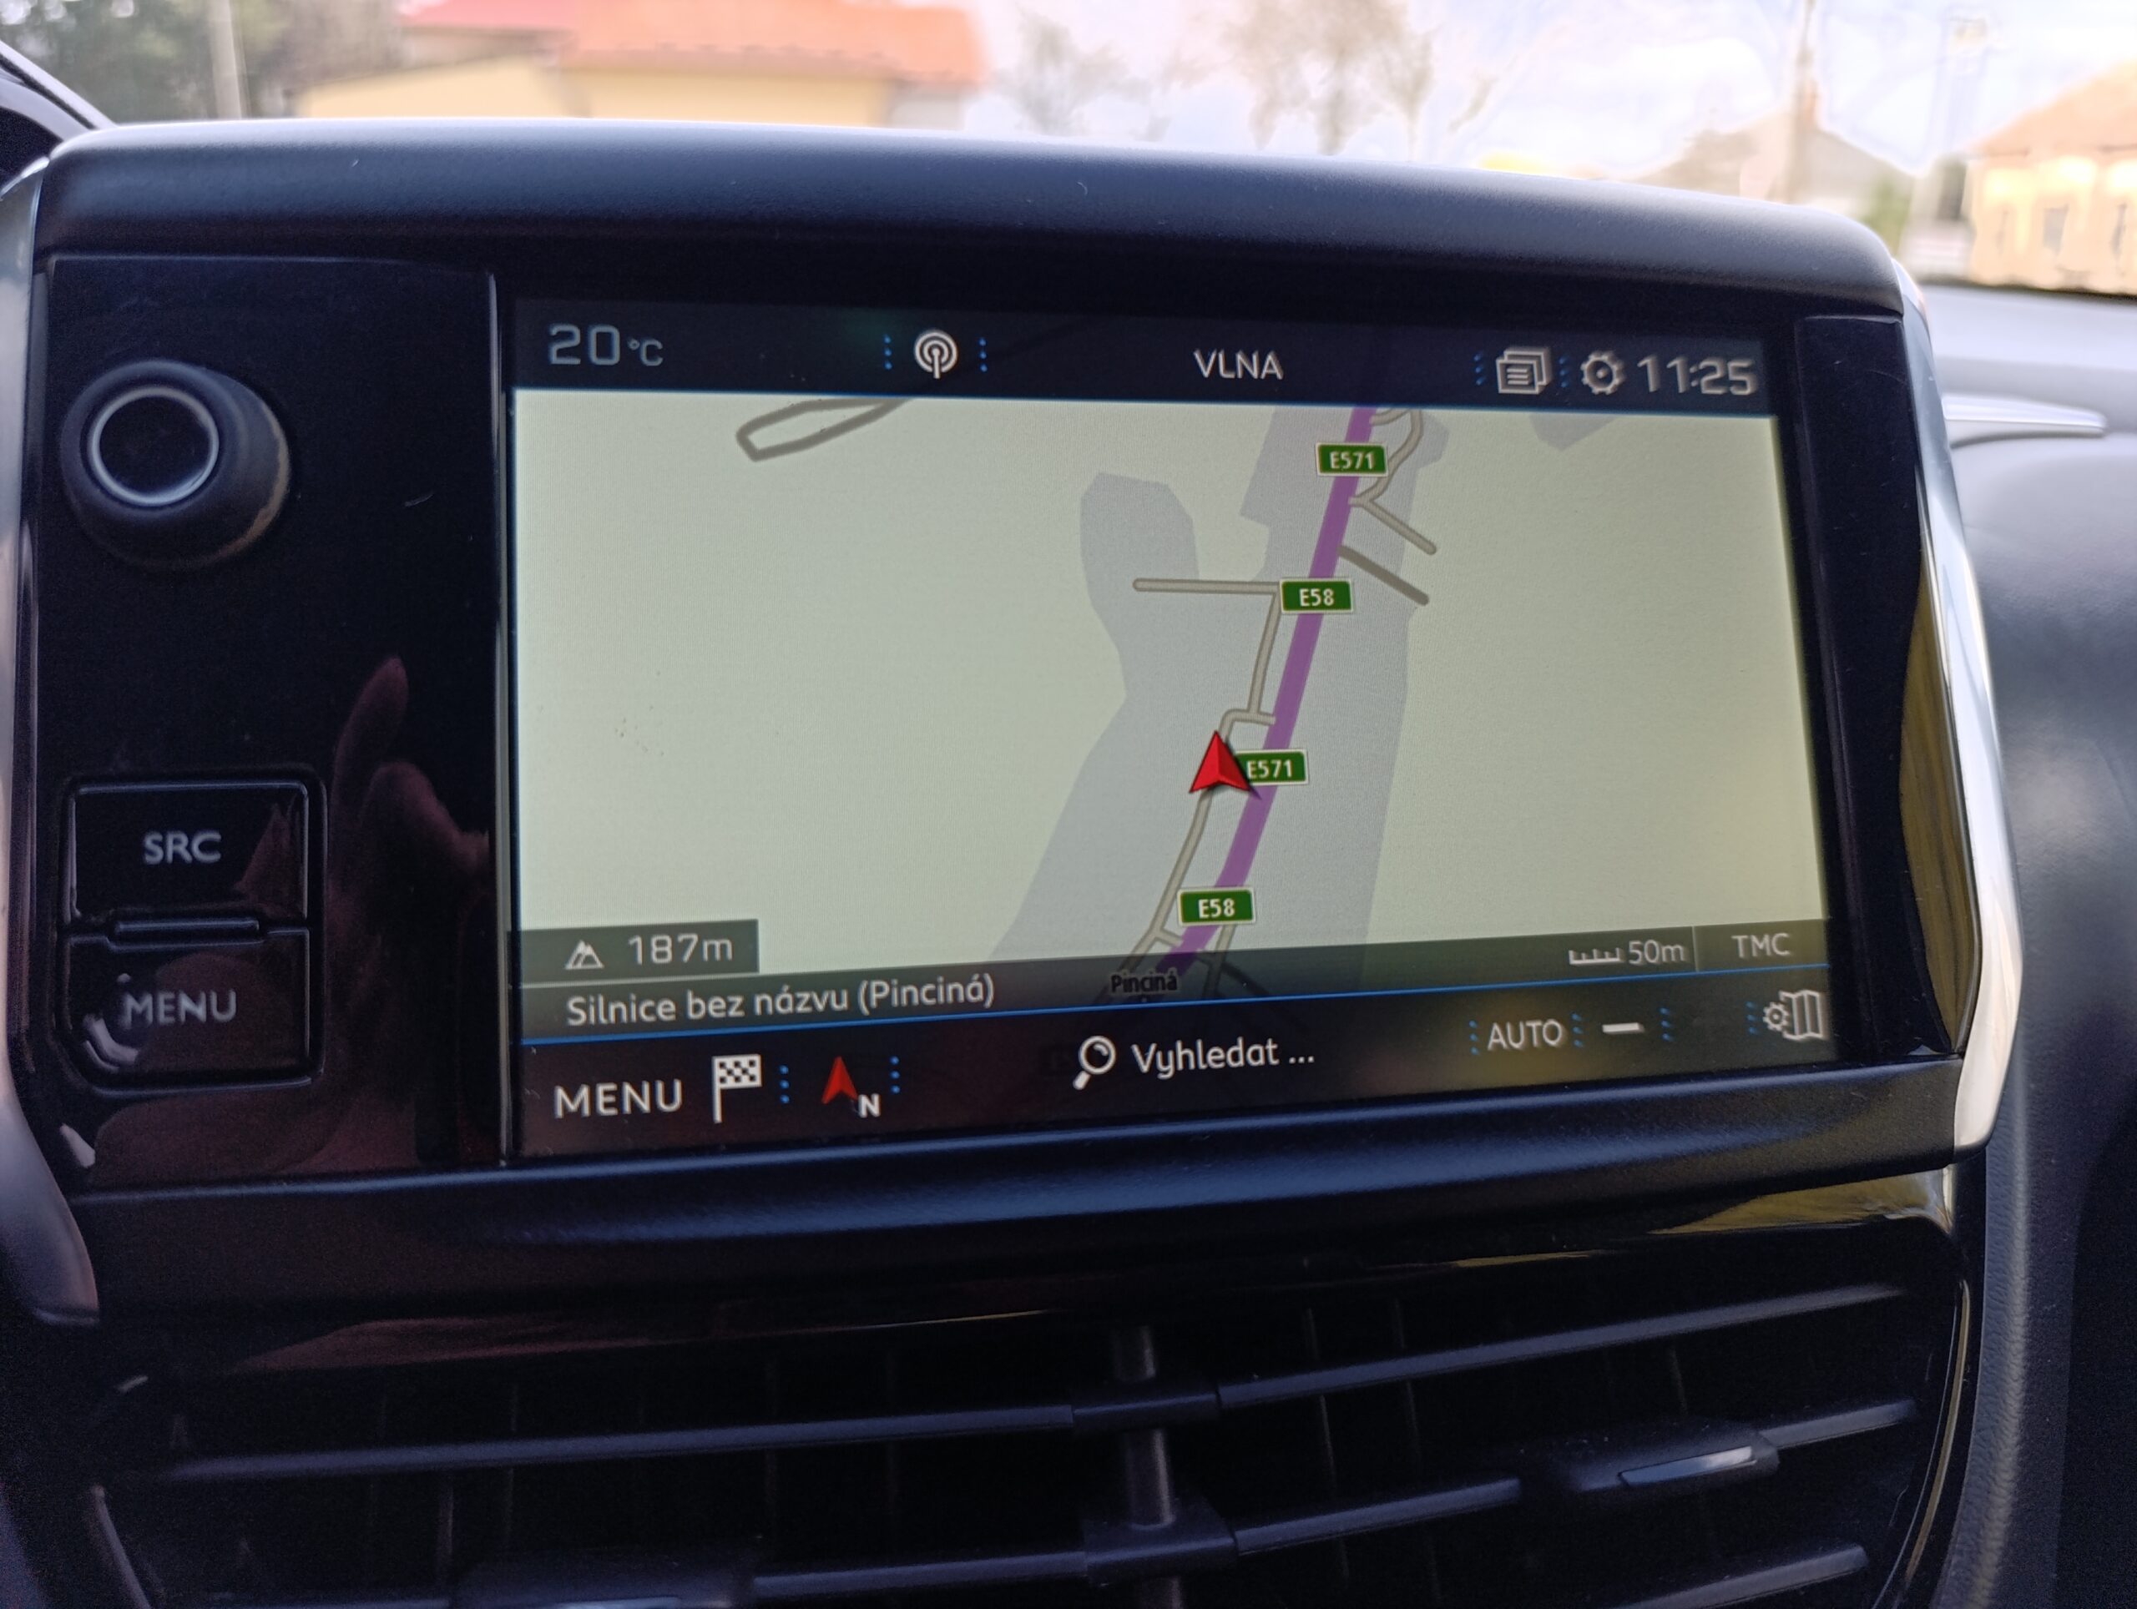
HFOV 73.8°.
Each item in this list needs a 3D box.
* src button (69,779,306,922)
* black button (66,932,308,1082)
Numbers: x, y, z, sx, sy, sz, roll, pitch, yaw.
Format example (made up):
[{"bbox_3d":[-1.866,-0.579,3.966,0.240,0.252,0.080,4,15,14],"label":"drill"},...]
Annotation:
[{"bbox_3d":[-0.087,0.005,0.142,0.021,0.013,0.004,-2,-6,-11],"label":"src button"},{"bbox_3d":[-0.086,0.020,0.141,0.022,0.014,0.004,-2,-6,-11],"label":"black button"}]

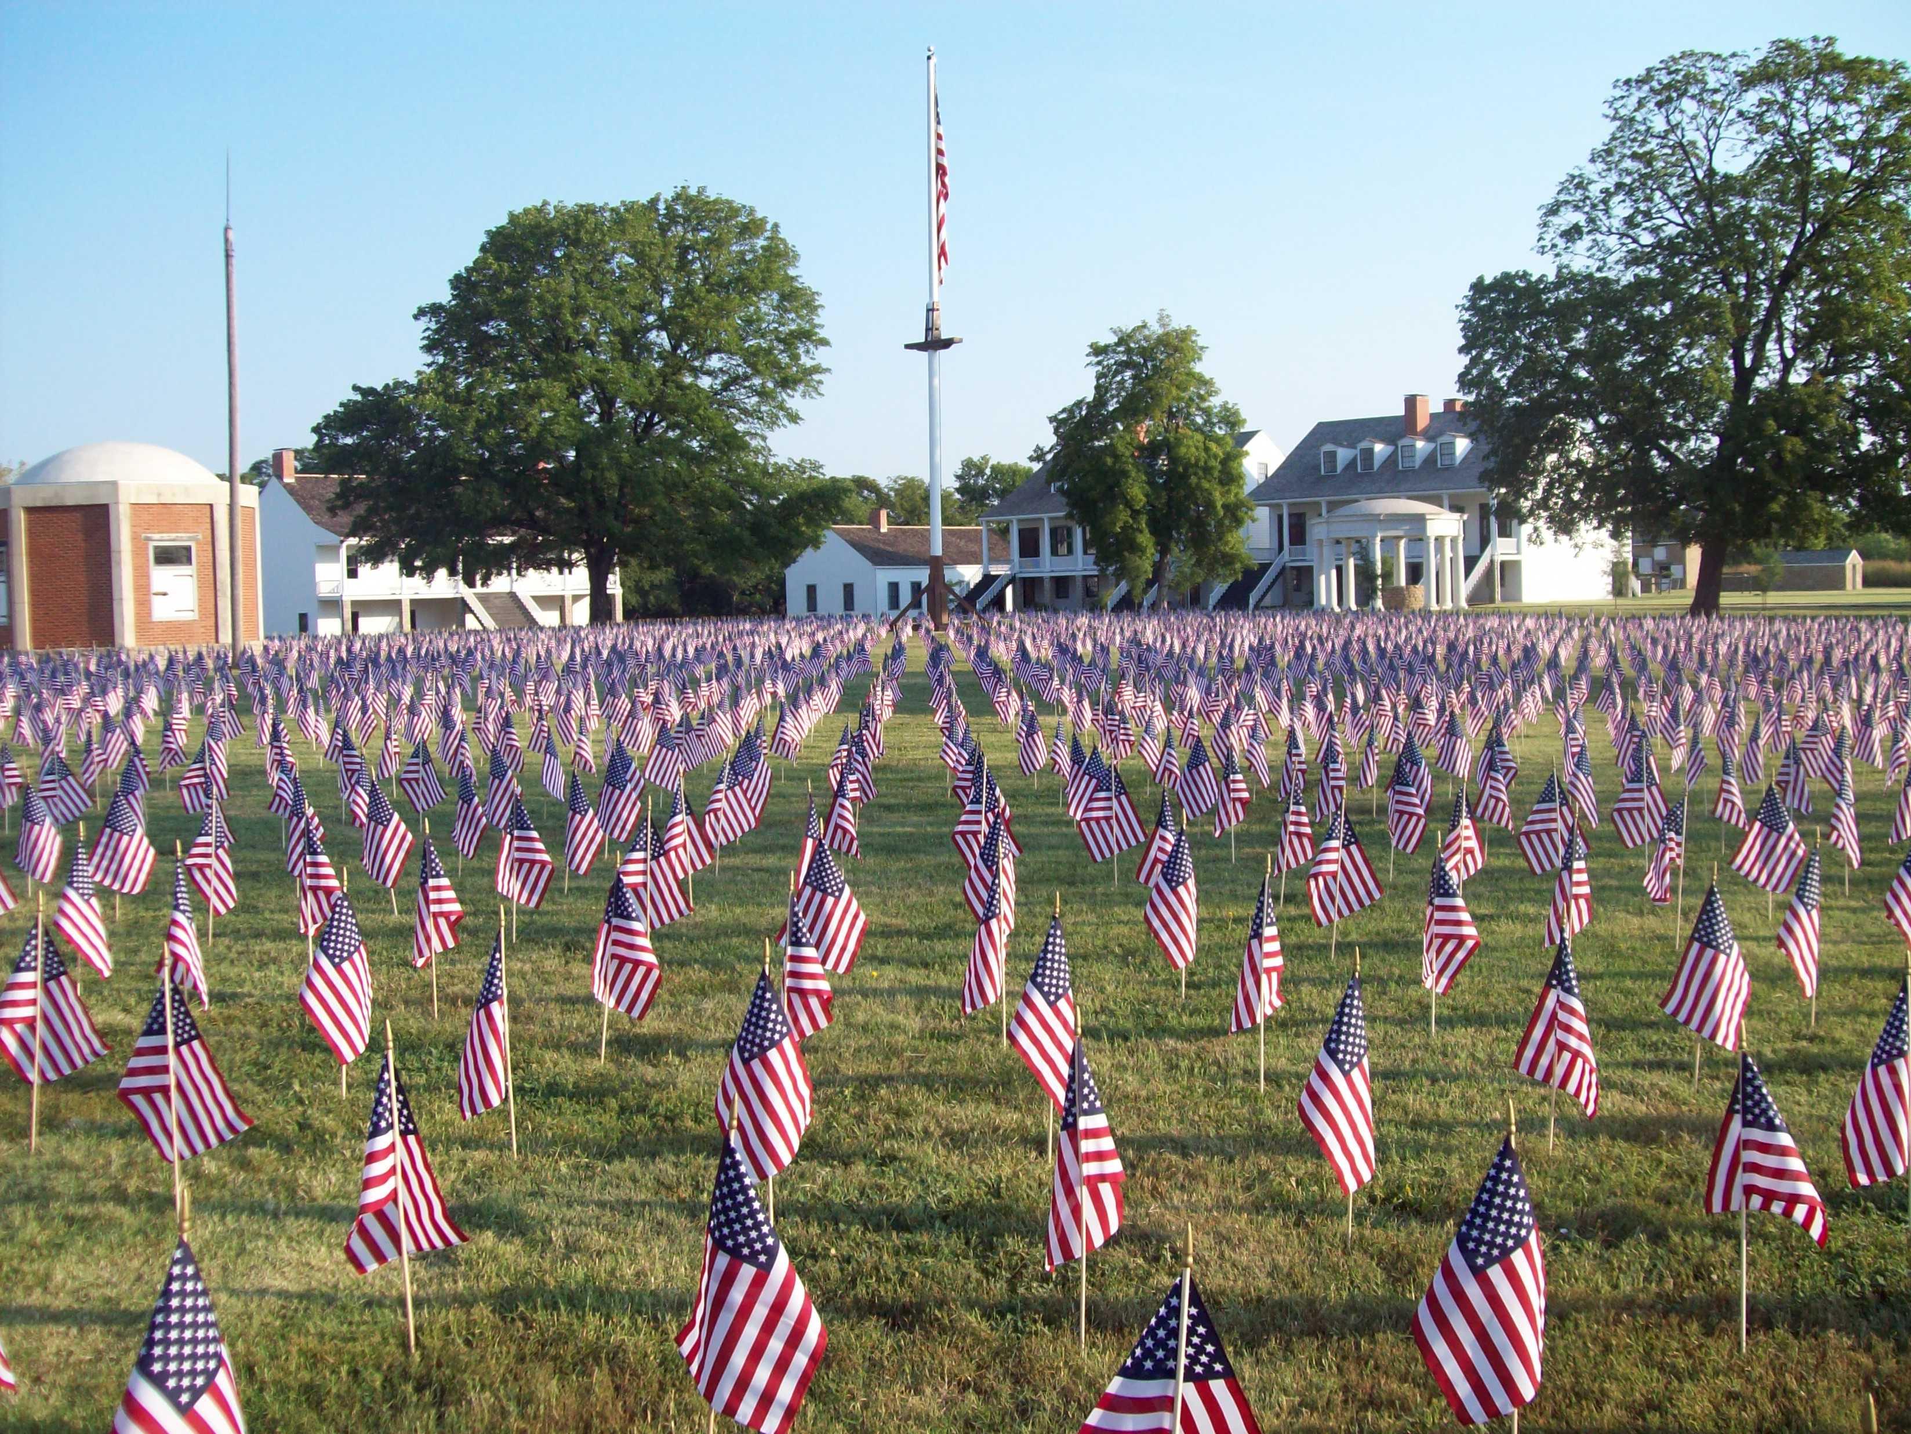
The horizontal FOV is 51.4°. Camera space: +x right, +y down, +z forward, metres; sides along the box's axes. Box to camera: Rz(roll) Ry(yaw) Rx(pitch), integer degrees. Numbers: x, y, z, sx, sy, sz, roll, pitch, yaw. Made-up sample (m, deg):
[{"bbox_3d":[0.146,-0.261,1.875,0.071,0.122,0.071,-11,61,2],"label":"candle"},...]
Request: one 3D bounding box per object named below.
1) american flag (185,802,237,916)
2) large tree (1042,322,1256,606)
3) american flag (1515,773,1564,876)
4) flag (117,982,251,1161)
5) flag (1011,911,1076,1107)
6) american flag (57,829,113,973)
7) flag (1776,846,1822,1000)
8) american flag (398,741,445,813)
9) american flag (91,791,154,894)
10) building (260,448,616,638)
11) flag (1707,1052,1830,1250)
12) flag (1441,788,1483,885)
[{"bbox_3d":[-3.306,0.633,8.820,0.232,0.503,0.140,-2,4,-21],"label":"american flag"},{"bbox_3d":[9.170,-12.239,95.000,9.900,14.500,9.500,-1,4,3],"label":"large tree"},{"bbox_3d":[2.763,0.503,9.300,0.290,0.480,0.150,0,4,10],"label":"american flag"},{"bbox_3d":[-1.865,0.857,4.806,0.315,0.425,0.140,-1,4,-11],"label":"flag"},{"bbox_3d":[0.229,0.771,5.208,0.172,0.512,0.150,-1,4,3],"label":"flag"},{"bbox_3d":[-3.435,0.738,7.830,0.218,0.576,0.150,-3,4,-24],"label":"american flag"},{"bbox_3d":[2.898,0.708,6.828,0.160,0.528,0.160,1,5,23],"label":"flag"},{"bbox_3d":[-3.438,0.385,12.800,0.300,0.470,0.150,-1,4,-9],"label":"american flag"},{"bbox_3d":[-3.956,0.593,9.455,0.305,0.497,0.140,-3,5,-23],"label":"american flag"},{"bbox_3d":[-29.826,-9.859,112.368,12.500,10.150,17.620,3,6,45],"label":"building"},{"bbox_3d":[1.653,0.879,4.050,0.249,0.399,0.140,1,4,22],"label":"flag"},{"bbox_3d":[2.257,0.532,8.850,0.186,0.432,0.140,0,4,14],"label":"flag"}]

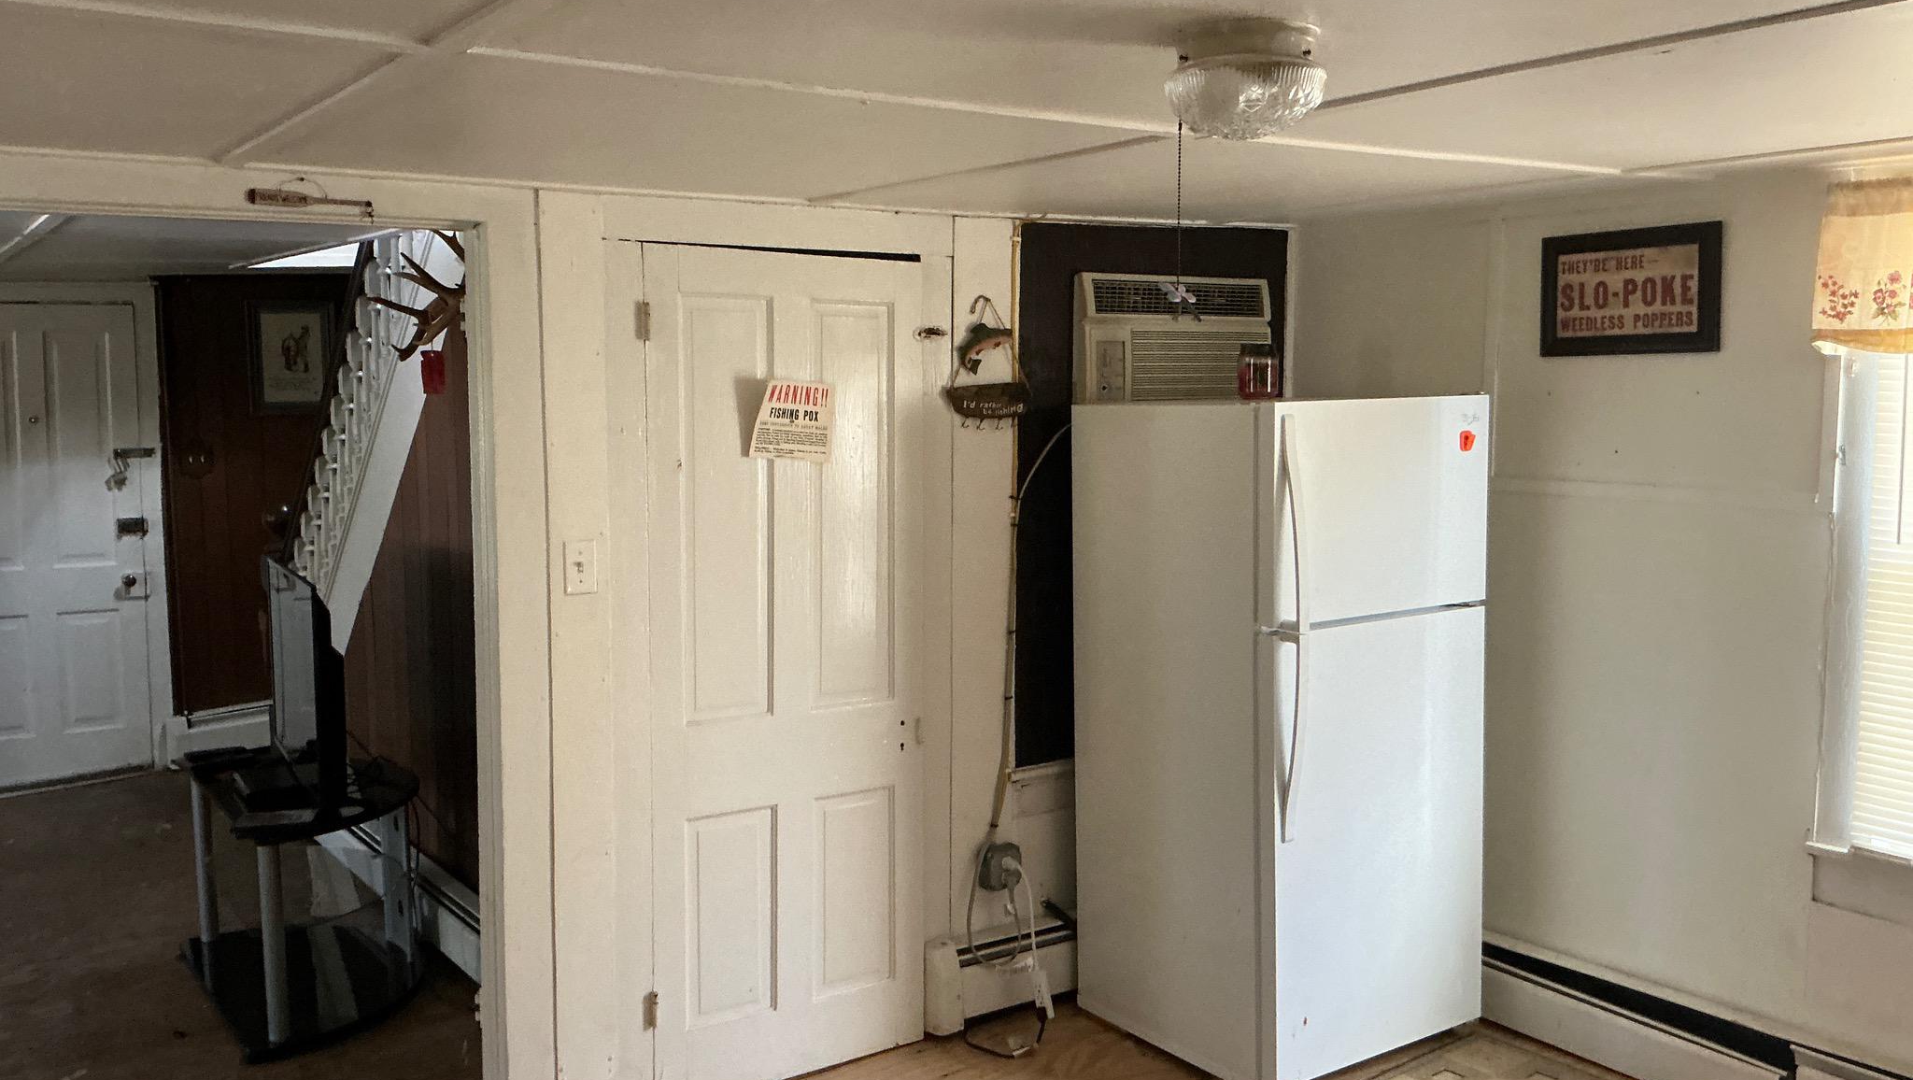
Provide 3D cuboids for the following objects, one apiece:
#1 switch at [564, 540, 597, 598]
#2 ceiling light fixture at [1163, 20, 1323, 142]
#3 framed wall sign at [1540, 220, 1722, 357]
[{"bbox_3d":[-0.790,0.059,3.267,0.070,0.115,0.018,-4,6,-35],"label":"switch"},{"bbox_3d":[0.356,-0.553,1.895,0.196,0.122,0.196,0,5,0],"label":"ceiling light fixture"},{"bbox_3d":[1.580,-0.585,3.658,0.022,0.291,0.457,-4,6,-35],"label":"framed wall sign"}]

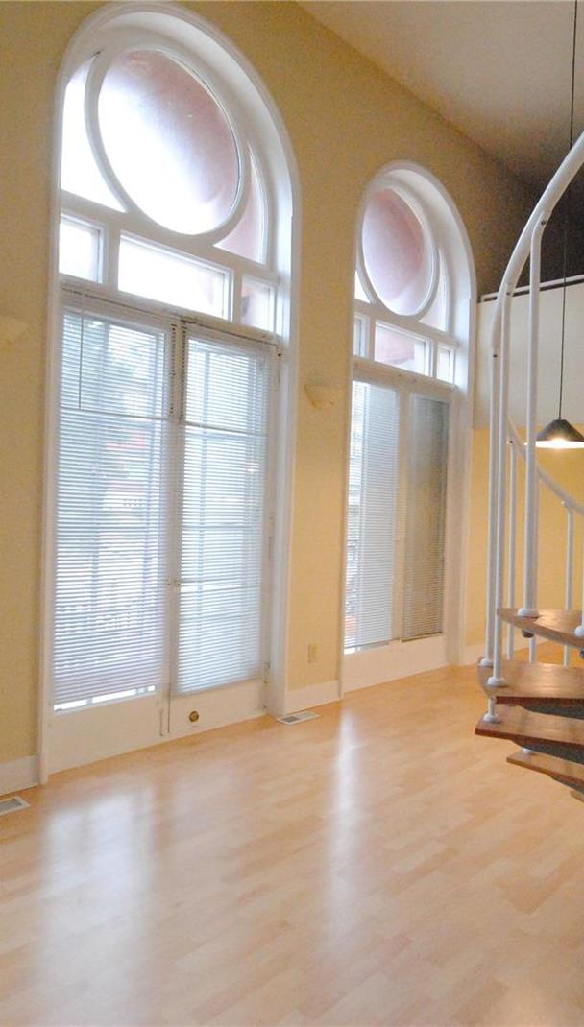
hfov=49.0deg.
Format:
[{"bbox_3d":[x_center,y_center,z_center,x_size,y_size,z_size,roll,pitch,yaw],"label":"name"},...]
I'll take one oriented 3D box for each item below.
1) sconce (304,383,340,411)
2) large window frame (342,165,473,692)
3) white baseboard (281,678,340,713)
[{"bbox_3d":[0.230,-0.763,4.318,0.305,0.121,0.124,1,1,-44],"label":"sconce"},{"bbox_3d":[0.965,-0.692,5.178,1.645,4.091,0.150,1,1,-44],"label":"large window frame"},{"bbox_3d":[0.138,1.262,4.410,0.550,0.146,0.020,1,1,-44],"label":"white baseboard"}]

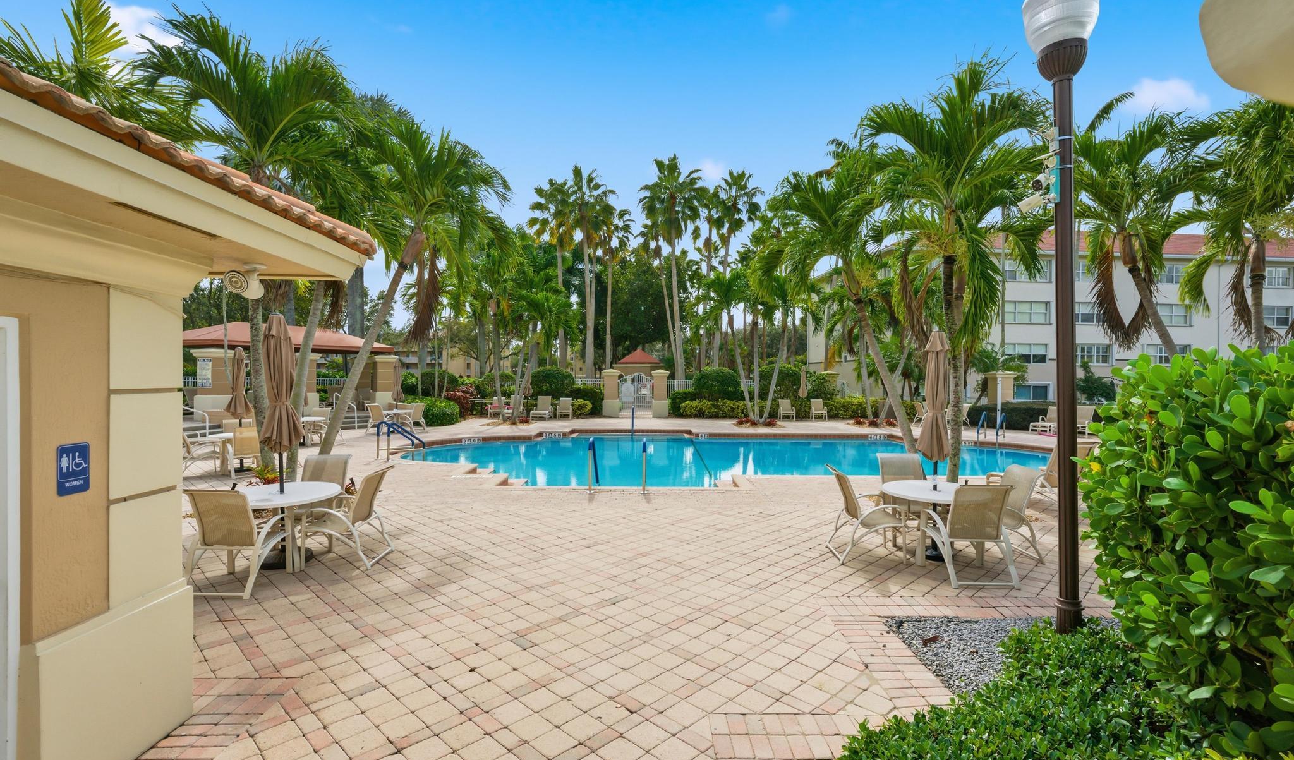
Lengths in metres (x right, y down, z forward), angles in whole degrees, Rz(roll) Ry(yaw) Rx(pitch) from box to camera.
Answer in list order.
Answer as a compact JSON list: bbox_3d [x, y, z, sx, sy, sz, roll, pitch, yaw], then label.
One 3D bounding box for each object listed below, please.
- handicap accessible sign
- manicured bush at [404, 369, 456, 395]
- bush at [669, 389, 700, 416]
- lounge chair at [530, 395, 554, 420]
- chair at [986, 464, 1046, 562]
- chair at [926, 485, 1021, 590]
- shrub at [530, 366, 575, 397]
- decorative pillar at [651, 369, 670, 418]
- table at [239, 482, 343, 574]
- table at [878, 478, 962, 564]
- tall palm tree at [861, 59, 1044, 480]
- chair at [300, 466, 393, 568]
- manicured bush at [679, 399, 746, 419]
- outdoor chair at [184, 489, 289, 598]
[{"bbox_3d":[-2.636,0.411,2.645,0.010,0.229,0.153,0,0,-1],"label":"handicap accessible sign"},{"bbox_3d":[-10.300,0.730,28.000,2.300,2.300,2.200,0,0,0],"label":"manicured bush"},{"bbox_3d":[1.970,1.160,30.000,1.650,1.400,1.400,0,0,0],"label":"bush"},{"bbox_3d":[-4.720,1.340,25.900,0.720,1.050,1.500,0,0,0],"label":"lounge chair"},{"bbox_3d":[3.840,1.427,6.270,0.710,0.940,0.610,0,0,2],"label":"chair"},{"bbox_3d":[3.110,1.445,5.580,0.640,0.935,0.690,0,0,1],"label":"chair"},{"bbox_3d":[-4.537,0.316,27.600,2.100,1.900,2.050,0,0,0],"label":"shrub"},{"bbox_3d":[0.665,0.636,27.200,0.860,2.250,0.860,0,0,0],"label":"decorative pillar"},{"bbox_3d":[-3.940,1.575,6.150,1.230,0.710,1.230,0,0,0],"label":"table"},{"bbox_3d":[3.120,1.553,6.220,1.110,0.715,1.110,0,0,0],"label":"table"},{"bbox_3d":[4.630,-1.430,8.750,2.900,6.700,2.800,0,0,0],"label":"tall palm tree"},{"bbox_3d":[-3.135,1.445,6.110,0.690,0.935,0.645,0,0,-1],"label":"chair"},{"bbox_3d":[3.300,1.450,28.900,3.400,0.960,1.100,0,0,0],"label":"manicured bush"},{"bbox_3d":[-3.780,1.430,5.320,0.610,0.940,0.710,0,0,-2],"label":"outdoor chair"}]

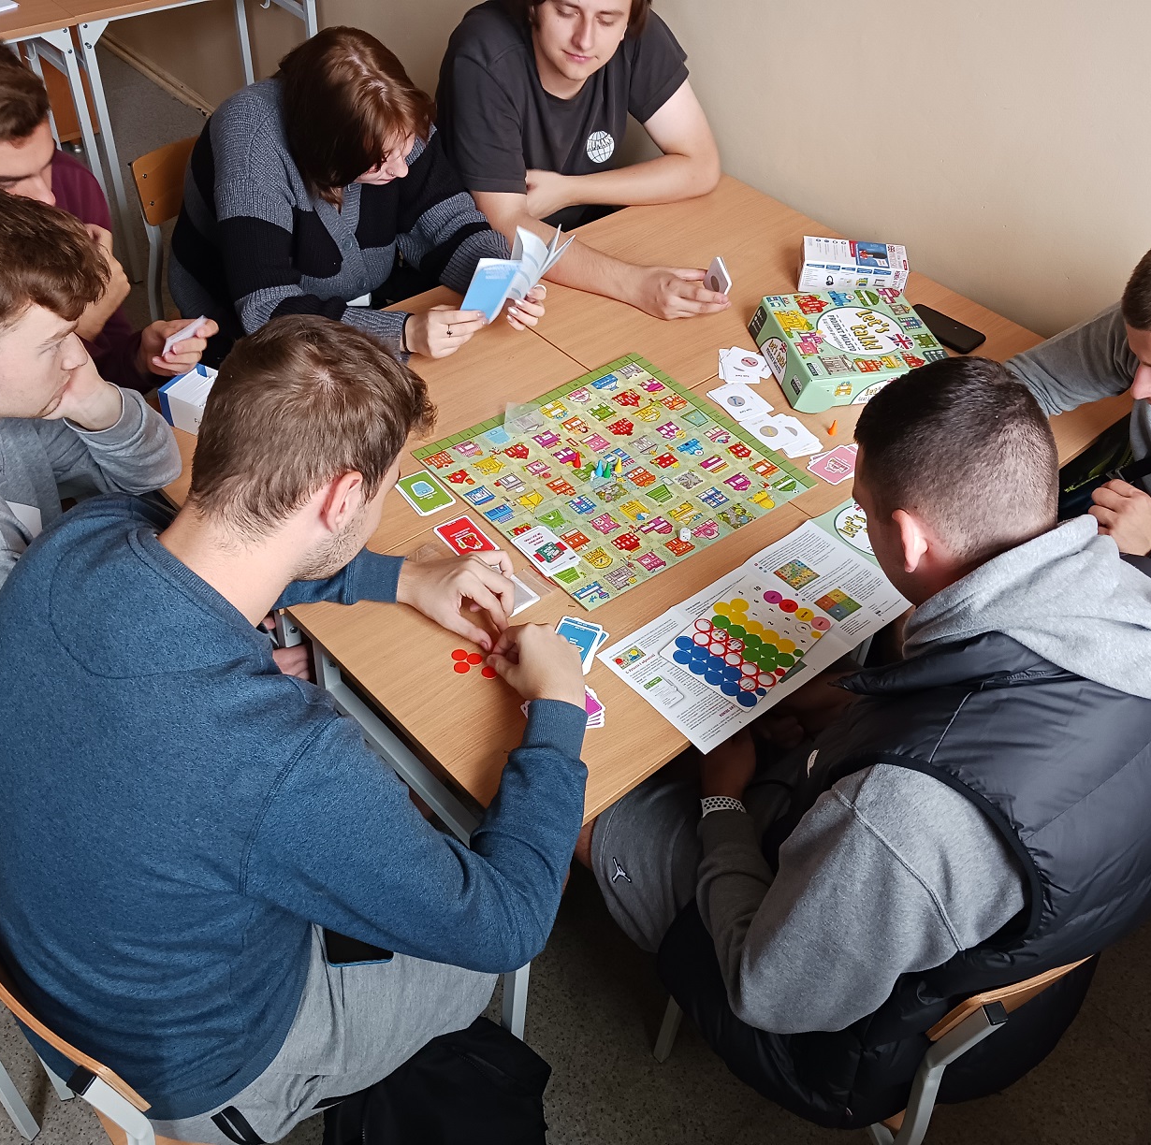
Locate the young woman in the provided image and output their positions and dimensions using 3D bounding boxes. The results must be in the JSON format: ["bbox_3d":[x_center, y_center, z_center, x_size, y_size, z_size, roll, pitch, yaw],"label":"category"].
[{"bbox_3d":[-0.447,-0.456,2.321,0.550,1.150,0.900,-26,50,-24],"label":"young woman"}]

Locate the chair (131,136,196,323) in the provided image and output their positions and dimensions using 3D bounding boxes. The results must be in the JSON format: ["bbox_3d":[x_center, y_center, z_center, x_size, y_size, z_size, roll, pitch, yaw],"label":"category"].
[{"bbox_3d":[-0.600,-0.501,2.610,0.410,0.810,0.480,-31,52,-28],"label":"chair"}]

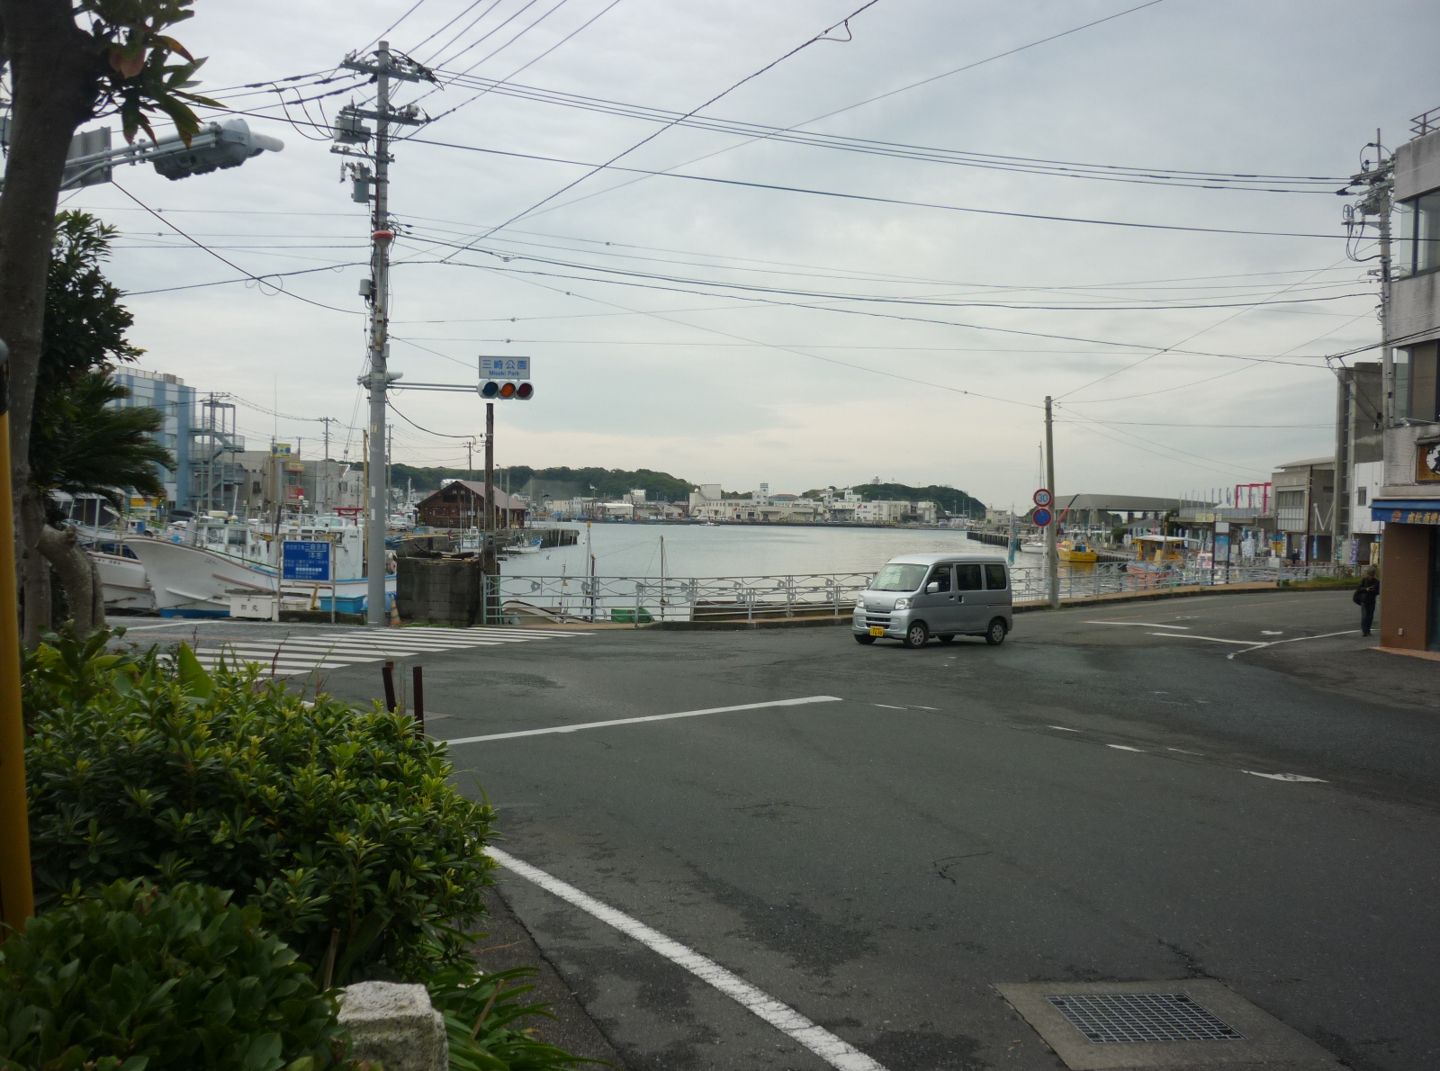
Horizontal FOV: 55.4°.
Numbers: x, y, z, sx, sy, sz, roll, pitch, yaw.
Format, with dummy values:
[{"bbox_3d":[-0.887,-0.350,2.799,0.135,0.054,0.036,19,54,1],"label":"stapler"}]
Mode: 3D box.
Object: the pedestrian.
[{"bbox_3d":[15.291,1.579,32.382,0.580,1.664,0.420,2,1,25],"label":"pedestrian"}]

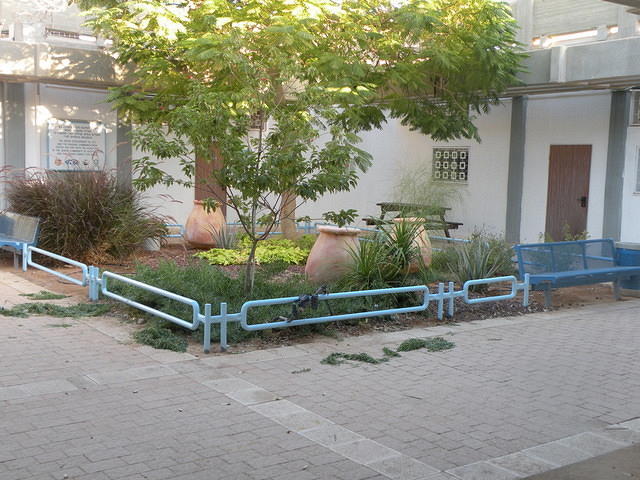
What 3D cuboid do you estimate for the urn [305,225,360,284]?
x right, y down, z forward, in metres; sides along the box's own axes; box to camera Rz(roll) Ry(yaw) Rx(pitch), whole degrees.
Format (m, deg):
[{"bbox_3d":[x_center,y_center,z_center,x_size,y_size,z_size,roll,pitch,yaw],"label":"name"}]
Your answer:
[{"bbox_3d":[0.228,0.195,10.112,0.790,0.830,0.790,2,5,1],"label":"urn"}]

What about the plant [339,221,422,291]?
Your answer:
[{"bbox_3d":[0.847,0.185,11.050,1.120,0.880,0.900,2,5,4],"label":"plant"}]

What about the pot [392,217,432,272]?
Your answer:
[{"bbox_3d":[1.449,0.074,12.500,0.740,0.880,0.740,2,5,7],"label":"pot"}]

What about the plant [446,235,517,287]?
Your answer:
[{"bbox_3d":[2.165,0.278,10.390,0.880,0.730,0.800,3,5,12],"label":"plant"}]

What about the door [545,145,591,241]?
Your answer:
[{"bbox_3d":[4.945,-0.833,15.483,0.080,2.110,0.977,-2,7,-36],"label":"door"}]

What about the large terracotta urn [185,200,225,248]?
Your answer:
[{"bbox_3d":[-2.150,-0.317,14.688,0.780,0.880,0.780,1,5,-8],"label":"large terracotta urn"}]

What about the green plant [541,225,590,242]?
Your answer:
[{"bbox_3d":[3.591,0.222,11.450,0.800,0.860,0.720,3,5,17],"label":"green plant"}]

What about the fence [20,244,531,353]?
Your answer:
[{"bbox_3d":[-0.839,0.423,9.773,4.233,0.380,5.437,-2,7,-36],"label":"fence"}]

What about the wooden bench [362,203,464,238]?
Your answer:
[{"bbox_3d":[2.005,-0.348,17.131,1.380,0.750,1.870,-2,6,-35],"label":"wooden bench"}]

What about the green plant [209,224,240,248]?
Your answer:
[{"bbox_3d":[-1.885,-0.062,15.250,0.620,0.500,0.580,1,5,-7],"label":"green plant"}]

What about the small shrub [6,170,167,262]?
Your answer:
[{"bbox_3d":[-3.939,-0.399,13.100,2.500,1.460,1.950,0,5,-17],"label":"small shrub"}]

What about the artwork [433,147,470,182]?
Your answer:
[{"bbox_3d":[3.035,-1.753,18.046,0.080,0.794,1.137,-2,7,-36],"label":"artwork"}]

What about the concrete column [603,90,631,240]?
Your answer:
[{"bbox_3d":[5.575,-1.250,14.632,0.270,3.131,0.330,-2,7,-36],"label":"concrete column"}]

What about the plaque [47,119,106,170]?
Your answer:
[{"bbox_3d":[-5.381,-2.086,17.247,1.293,1.113,0.050,-2,7,-36],"label":"plaque"}]

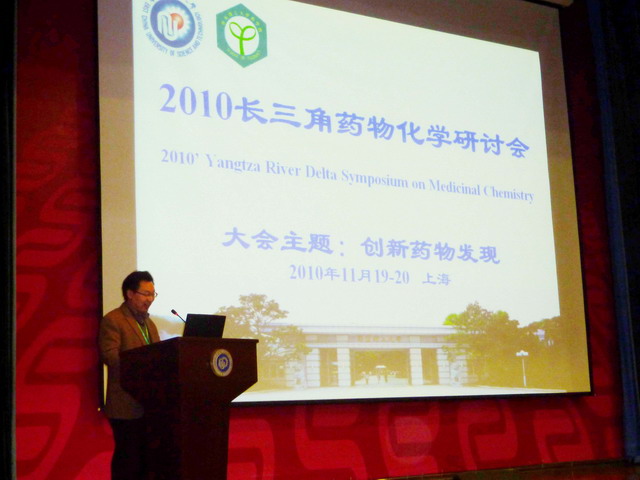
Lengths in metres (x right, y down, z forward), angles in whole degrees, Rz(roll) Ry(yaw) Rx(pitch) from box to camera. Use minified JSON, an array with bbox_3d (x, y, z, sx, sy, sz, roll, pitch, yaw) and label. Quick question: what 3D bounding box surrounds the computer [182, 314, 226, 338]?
[{"bbox_3d":[-0.775,0.591,7.056,0.290,0.220,0.315,-16,-15,39],"label":"computer"}]

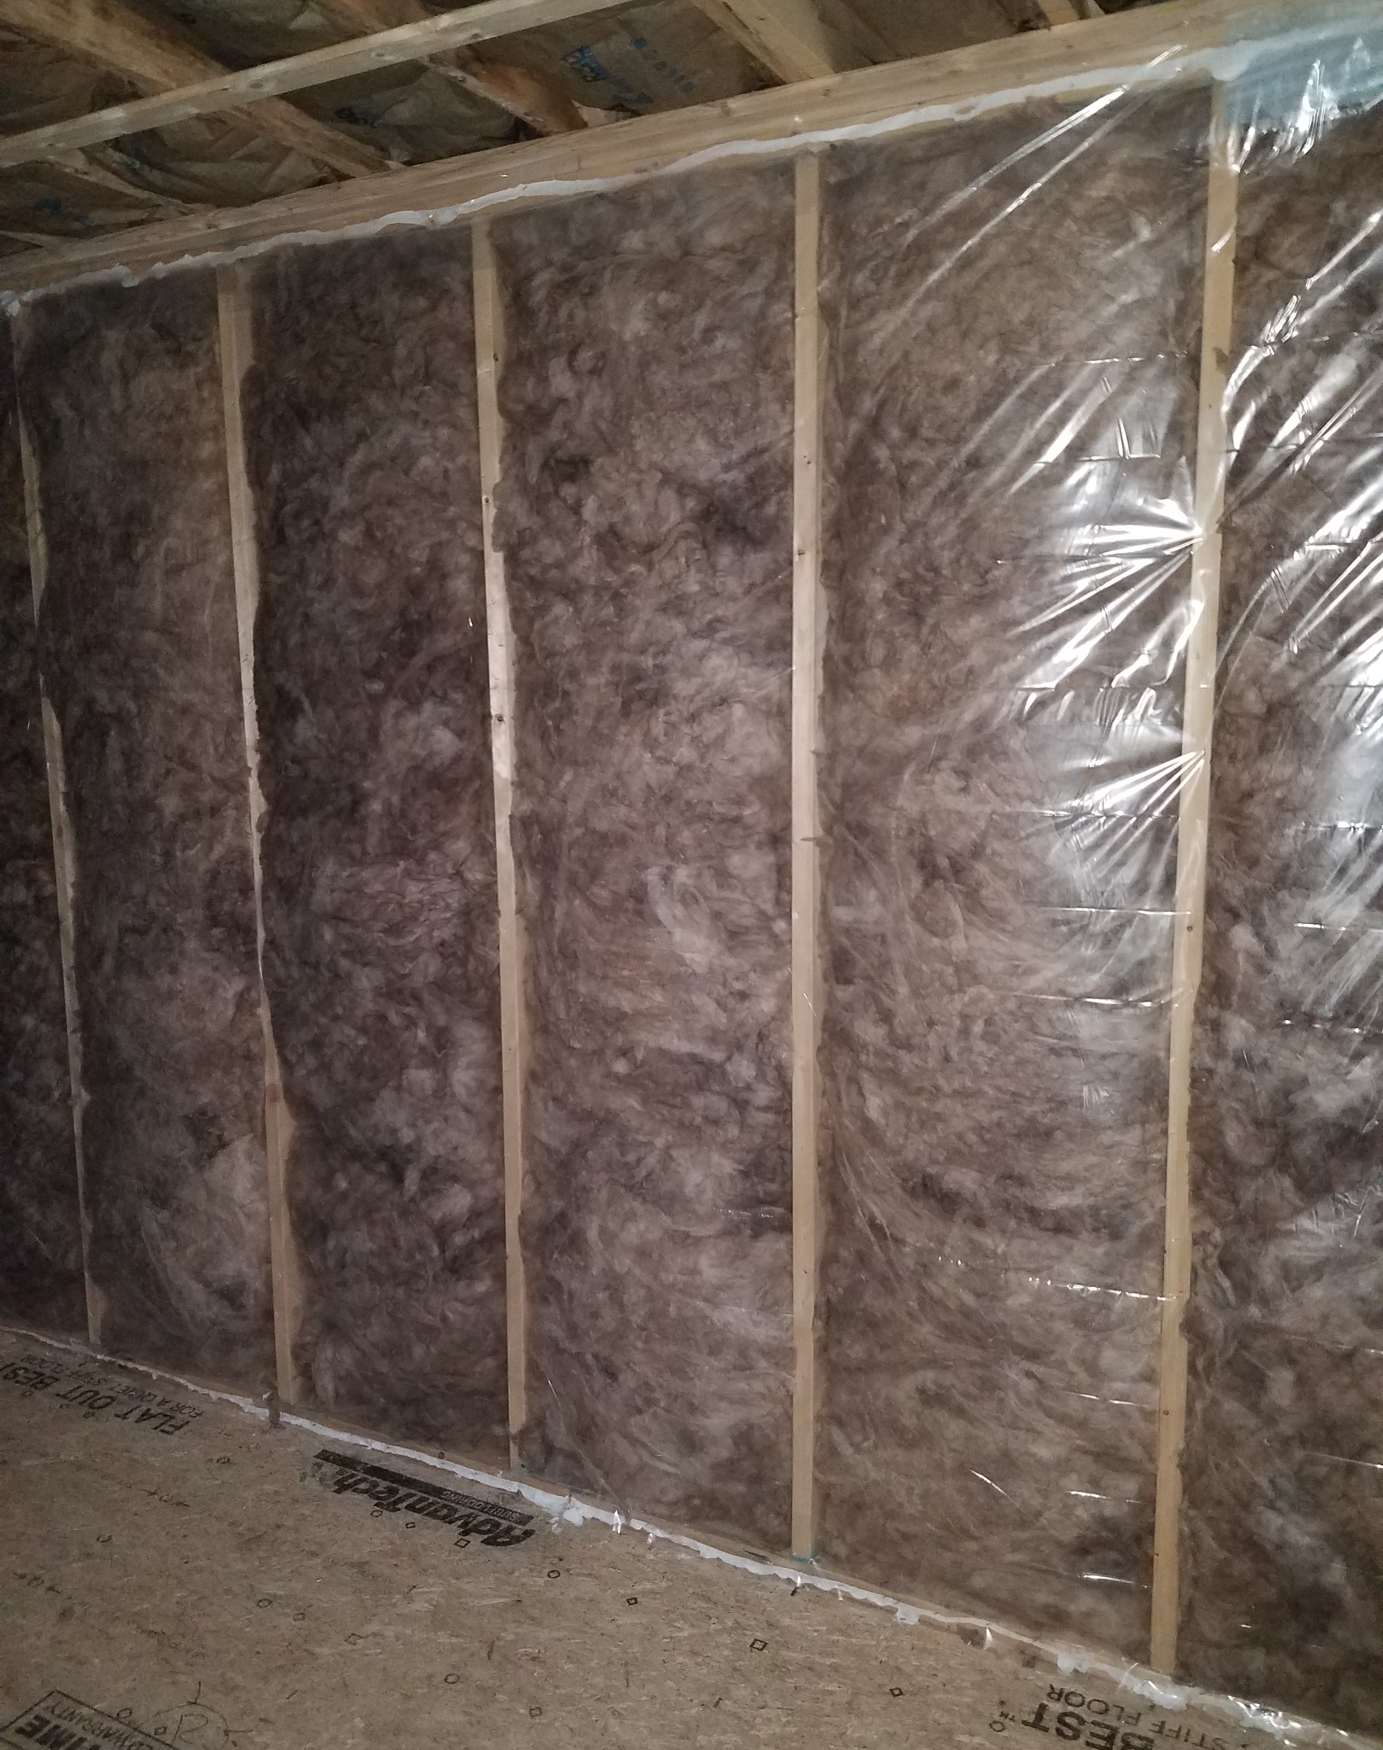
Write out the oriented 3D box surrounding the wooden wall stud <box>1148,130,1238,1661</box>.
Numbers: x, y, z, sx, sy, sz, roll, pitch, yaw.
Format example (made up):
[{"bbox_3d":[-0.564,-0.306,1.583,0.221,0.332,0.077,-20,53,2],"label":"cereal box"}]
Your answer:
[{"bbox_3d":[0.754,0.084,2.068,0.038,2.352,0.112,4,9,27],"label":"wooden wall stud"}]

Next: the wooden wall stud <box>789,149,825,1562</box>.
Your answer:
[{"bbox_3d":[0.213,0.049,2.347,0.038,2.352,0.112,4,9,27],"label":"wooden wall stud"}]

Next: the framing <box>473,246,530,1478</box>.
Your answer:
[{"bbox_3d":[-0.325,0.014,2.625,0.038,2.352,0.112,4,9,27],"label":"framing"}]

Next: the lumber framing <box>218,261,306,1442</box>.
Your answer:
[{"bbox_3d":[-0.869,-0.021,2.906,0.038,2.352,0.112,4,9,27],"label":"lumber framing"}]

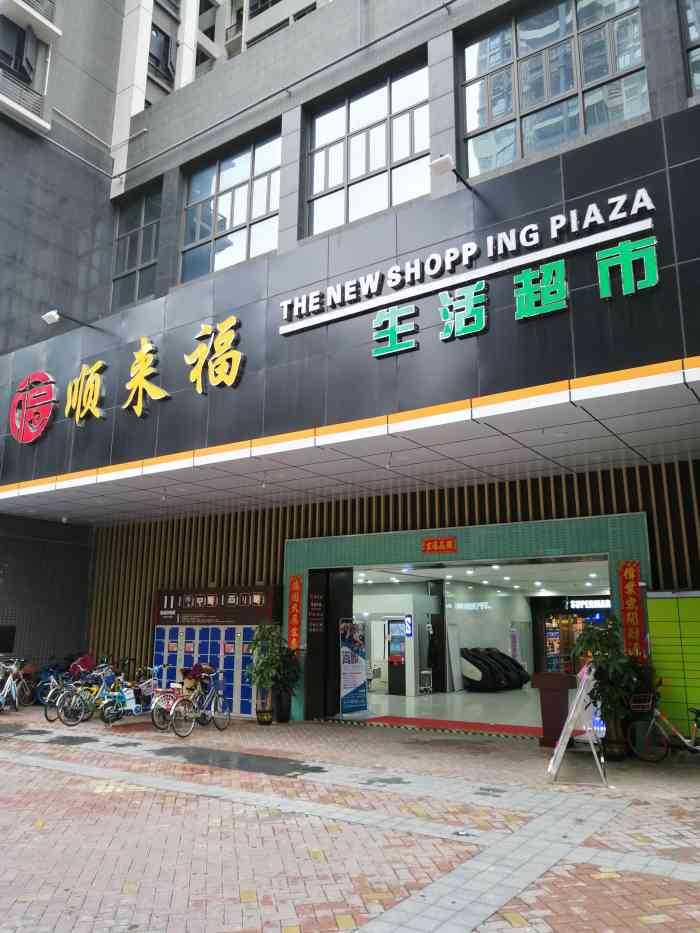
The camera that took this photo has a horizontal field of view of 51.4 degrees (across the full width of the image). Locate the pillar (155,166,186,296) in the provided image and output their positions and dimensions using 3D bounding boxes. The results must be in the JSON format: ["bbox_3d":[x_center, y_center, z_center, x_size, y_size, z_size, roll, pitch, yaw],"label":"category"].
[{"bbox_3d":[-4.637,-6.264,19.394,0.620,3.520,0.500,-8,-14,33],"label":"pillar"}]

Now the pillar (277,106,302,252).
[{"bbox_3d":[-1.262,-6.750,17.153,0.550,3.520,0.500,-8,-14,33],"label":"pillar"}]

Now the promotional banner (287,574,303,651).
[{"bbox_3d":[-1.106,2.941,14.652,0.320,1.480,0.030,-8,-14,33],"label":"promotional banner"}]

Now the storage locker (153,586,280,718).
[{"bbox_3d":[-2.817,3.916,15.632,3.440,2.630,0.470,-8,-14,33],"label":"storage locker"}]

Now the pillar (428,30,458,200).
[{"bbox_3d":[1.989,-7.217,14.995,0.530,3.520,0.500,-8,-14,33],"label":"pillar"}]

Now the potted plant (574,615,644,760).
[{"bbox_3d":[3.768,3.139,10.488,0.950,1.973,0.920,-8,-14,33],"label":"potted plant"}]

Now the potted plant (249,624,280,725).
[{"bbox_3d":[-1.650,3.984,14.042,0.600,1.828,0.580,0,-12,0],"label":"potted plant"}]

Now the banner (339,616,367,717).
[{"bbox_3d":[0.105,4.101,14.833,0.820,1.923,0.100,9,-15,-37],"label":"banner"}]

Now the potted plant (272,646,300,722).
[{"bbox_3d":[-1.239,4.215,14.202,0.540,1.441,0.530,0,-12,0],"label":"potted plant"}]

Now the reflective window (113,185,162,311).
[{"bbox_3d":[-5.917,-6.127,20.550,2.250,3.300,0.150,-8,-14,33],"label":"reflective window"}]

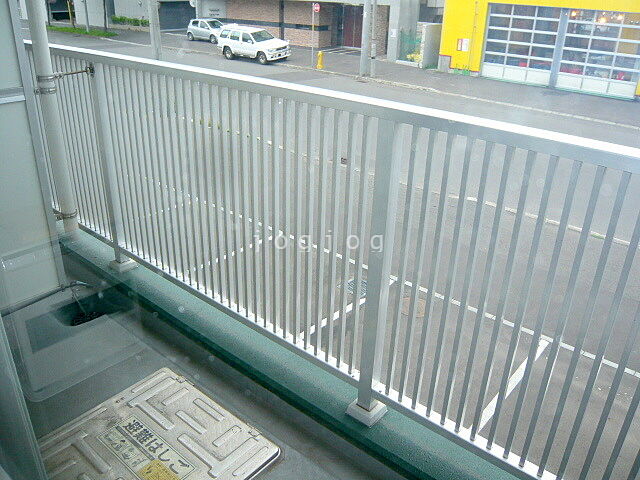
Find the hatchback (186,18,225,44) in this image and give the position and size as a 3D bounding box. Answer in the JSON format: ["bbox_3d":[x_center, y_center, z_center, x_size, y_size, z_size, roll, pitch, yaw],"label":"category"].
[{"bbox_3d":[-7.408,-14.429,35.682,3.680,1.510,1.660,21,32,34],"label":"hatchback"}]

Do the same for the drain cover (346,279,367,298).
[{"bbox_3d":[0.570,0.702,7.635,0.410,0.040,0.410,21,32,34],"label":"drain cover"}]

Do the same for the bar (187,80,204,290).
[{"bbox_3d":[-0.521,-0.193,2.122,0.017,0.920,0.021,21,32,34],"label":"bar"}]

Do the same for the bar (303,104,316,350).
[{"bbox_3d":[-0.035,-0.001,1.757,0.015,0.907,0.023,21,32,34],"label":"bar"}]

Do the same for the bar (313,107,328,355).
[{"bbox_3d":[0.006,0.015,1.727,0.015,0.907,0.023,21,32,34],"label":"bar"}]

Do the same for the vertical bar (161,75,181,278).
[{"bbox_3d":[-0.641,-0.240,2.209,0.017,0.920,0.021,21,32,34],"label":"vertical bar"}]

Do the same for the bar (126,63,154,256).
[{"bbox_3d":[-0.786,-0.296,2.308,0.015,0.896,0.023,21,32,34],"label":"bar"}]

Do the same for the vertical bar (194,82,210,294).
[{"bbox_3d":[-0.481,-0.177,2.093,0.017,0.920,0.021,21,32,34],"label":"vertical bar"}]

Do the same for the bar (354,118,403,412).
[{"bbox_3d":[0.184,0.128,1.637,0.051,1.017,0.055,21,32,34],"label":"bar"}]

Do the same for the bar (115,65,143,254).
[{"bbox_3d":[-0.864,-0.325,2.366,0.015,0.896,0.023,21,32,34],"label":"bar"}]

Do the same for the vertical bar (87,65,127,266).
[{"bbox_3d":[-1.036,-0.352,2.543,0.053,1.040,0.055,21,32,34],"label":"vertical bar"}]

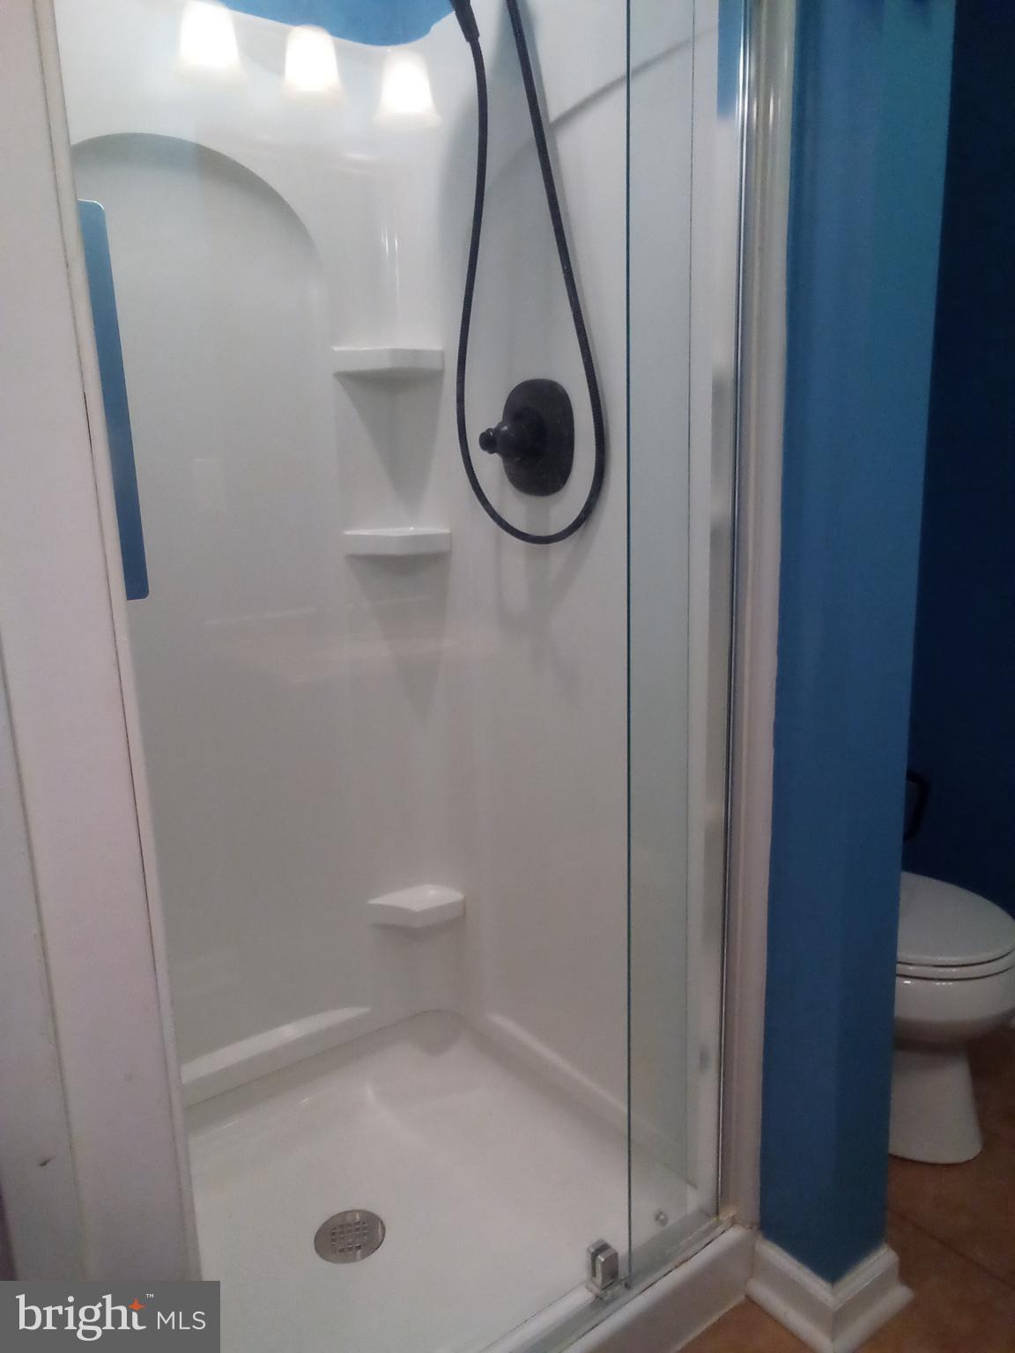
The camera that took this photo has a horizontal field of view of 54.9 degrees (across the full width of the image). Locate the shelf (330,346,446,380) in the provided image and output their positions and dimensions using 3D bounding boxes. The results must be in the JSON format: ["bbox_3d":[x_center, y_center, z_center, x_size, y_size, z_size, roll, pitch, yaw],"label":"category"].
[{"bbox_3d":[-0.207,-0.558,1.728,0.194,0.043,0.121,-1,12,3],"label":"shelf"}]

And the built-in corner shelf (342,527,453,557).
[{"bbox_3d":[-0.200,-0.247,1.797,0.195,0.042,0.121,-1,12,3],"label":"built-in corner shelf"}]

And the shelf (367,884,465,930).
[{"bbox_3d":[-0.182,0.463,1.959,0.189,0.043,0.121,-1,12,3],"label":"shelf"}]

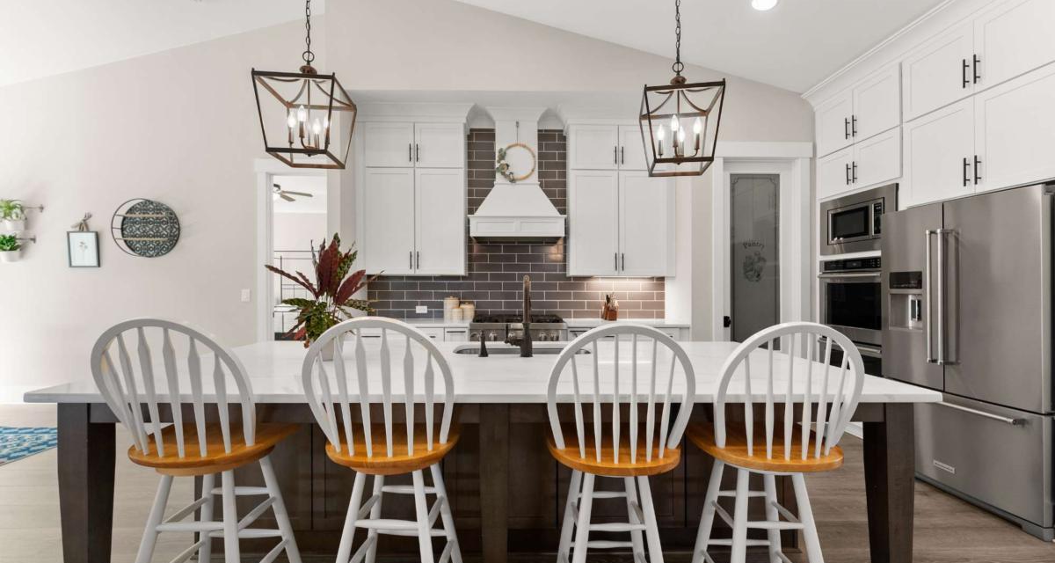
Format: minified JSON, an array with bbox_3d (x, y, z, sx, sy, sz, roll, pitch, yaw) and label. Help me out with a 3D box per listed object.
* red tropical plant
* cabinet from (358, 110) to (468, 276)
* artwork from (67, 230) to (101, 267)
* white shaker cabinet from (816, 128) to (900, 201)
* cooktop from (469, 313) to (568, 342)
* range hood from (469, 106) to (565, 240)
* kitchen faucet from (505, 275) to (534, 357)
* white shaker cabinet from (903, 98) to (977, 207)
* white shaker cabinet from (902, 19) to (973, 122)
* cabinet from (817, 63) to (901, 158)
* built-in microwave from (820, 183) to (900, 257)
[{"bbox_3d":[-1.085,0.078,2.180,0.600,0.660,0.540,0,0,0],"label":"red tropical plant"},{"bbox_3d":[-1.175,-0.884,4.290,1.090,1.650,0.350,0,0,-1],"label":"cabinet"},{"bbox_3d":[-4.736,-0.342,4.380,0.310,0.380,0.030,0,3,-1],"label":"artwork"},{"bbox_3d":[2.955,-0.935,3.340,0.600,0.390,0.830,0,0,0],"label":"white shaker cabinet"},{"bbox_3d":[-0.087,0.460,4.120,0.914,0.220,0.650,0,0,-1],"label":"cooktop"},{"bbox_3d":[-0.096,-1.100,4.210,0.945,1.360,0.550,0,0,0],"label":"range hood"},{"bbox_3d":[-0.045,0.187,2.350,0.155,0.440,0.240,0,0,0],"label":"kitchen faucet"},{"bbox_3d":[2.878,-0.824,2.689,0.420,0.600,0.450,0,0,-2],"label":"white shaker cabinet"},{"bbox_3d":[2.877,-1.343,2.693,0.420,0.440,0.450,0,0,-2],"label":"white shaker cabinet"},{"bbox_3d":[2.849,-1.341,3.347,0.420,0.440,0.820,0,0,-2],"label":"cabinet"},{"bbox_3d":[2.880,-0.465,3.320,0.480,0.475,0.757,0,0,0],"label":"built-in microwave"}]

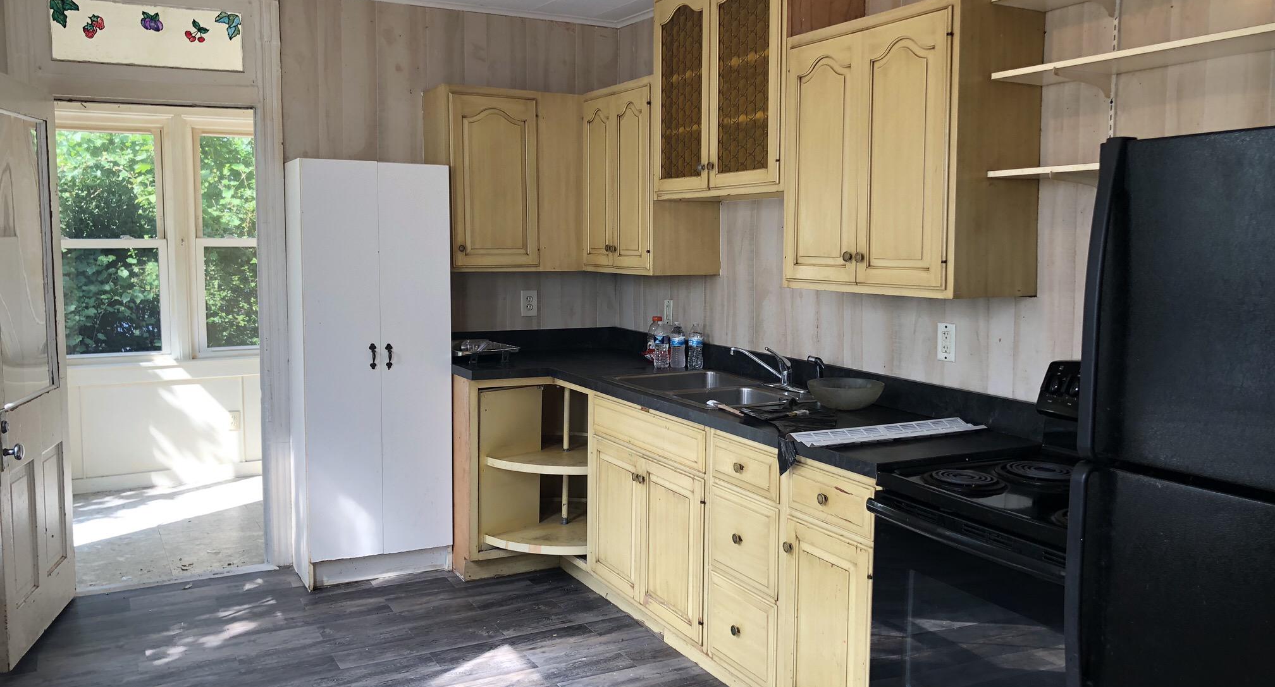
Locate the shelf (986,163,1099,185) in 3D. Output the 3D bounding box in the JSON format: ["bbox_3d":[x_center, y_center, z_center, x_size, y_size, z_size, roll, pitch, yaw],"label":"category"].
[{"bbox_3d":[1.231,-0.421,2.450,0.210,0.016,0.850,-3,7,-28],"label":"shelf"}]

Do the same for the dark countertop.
[{"bbox_3d":[0.092,0.186,3.768,0.960,0.042,2.650,-3,7,-28],"label":"dark countertop"}]

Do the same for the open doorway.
[{"bbox_3d":[-1.932,0.018,4.242,0.740,1.965,0.120,-3,7,-28],"label":"open doorway"}]

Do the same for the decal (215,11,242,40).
[{"bbox_3d":[-1.677,-1.304,4.229,0.107,0.119,0.008,-3,7,-28],"label":"decal"}]

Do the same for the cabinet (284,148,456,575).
[{"bbox_3d":[-1.159,0.118,4.486,0.612,1.777,0.352,-3,7,-28],"label":"cabinet"}]

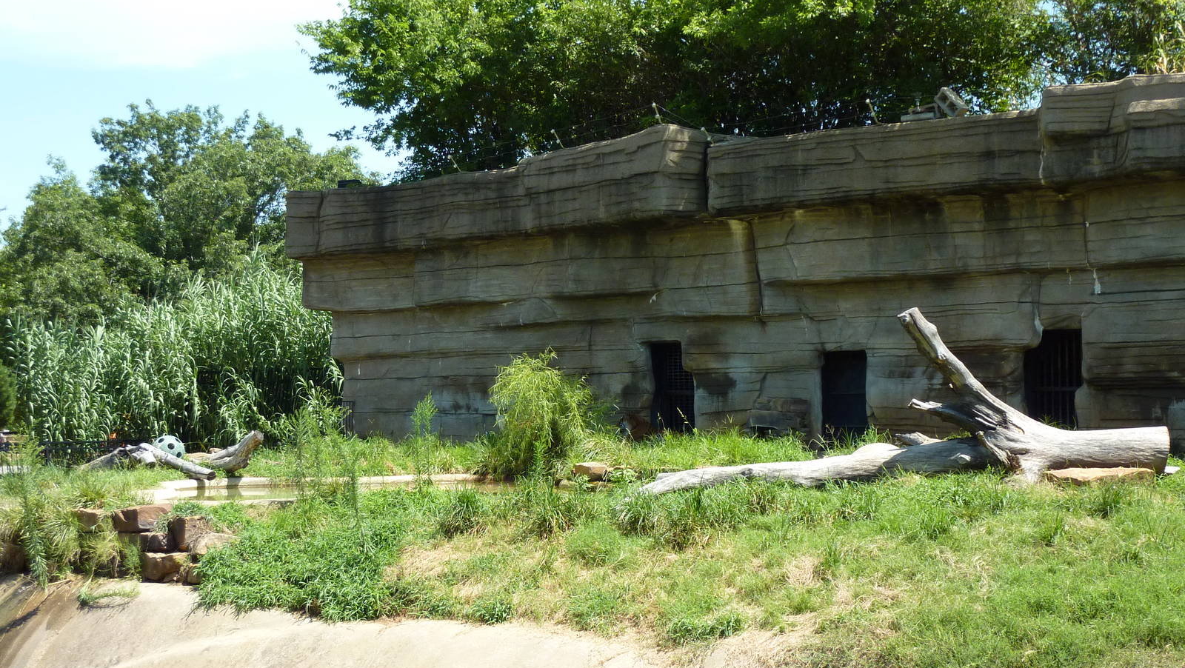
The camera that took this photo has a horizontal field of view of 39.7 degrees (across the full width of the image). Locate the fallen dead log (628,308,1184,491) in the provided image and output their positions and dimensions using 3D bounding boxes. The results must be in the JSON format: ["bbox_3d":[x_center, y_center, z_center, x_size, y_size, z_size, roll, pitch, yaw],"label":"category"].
[{"bbox_3d":[3.461,0.754,18.200,5.800,1.950,1.150,0,-2,-6],"label":"fallen dead log"}]

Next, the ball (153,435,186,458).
[{"bbox_3d":[-5.739,1.583,22.300,0.430,0.430,0.430,1,-2,-14],"label":"ball"}]

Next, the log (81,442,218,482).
[{"bbox_3d":[-5.866,1.661,21.600,2.000,0.480,0.650,-1,-2,24],"label":"log"}]

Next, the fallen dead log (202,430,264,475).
[{"bbox_3d":[-4.831,1.586,21.900,0.950,0.570,0.420,-1,-2,18],"label":"fallen dead log"}]

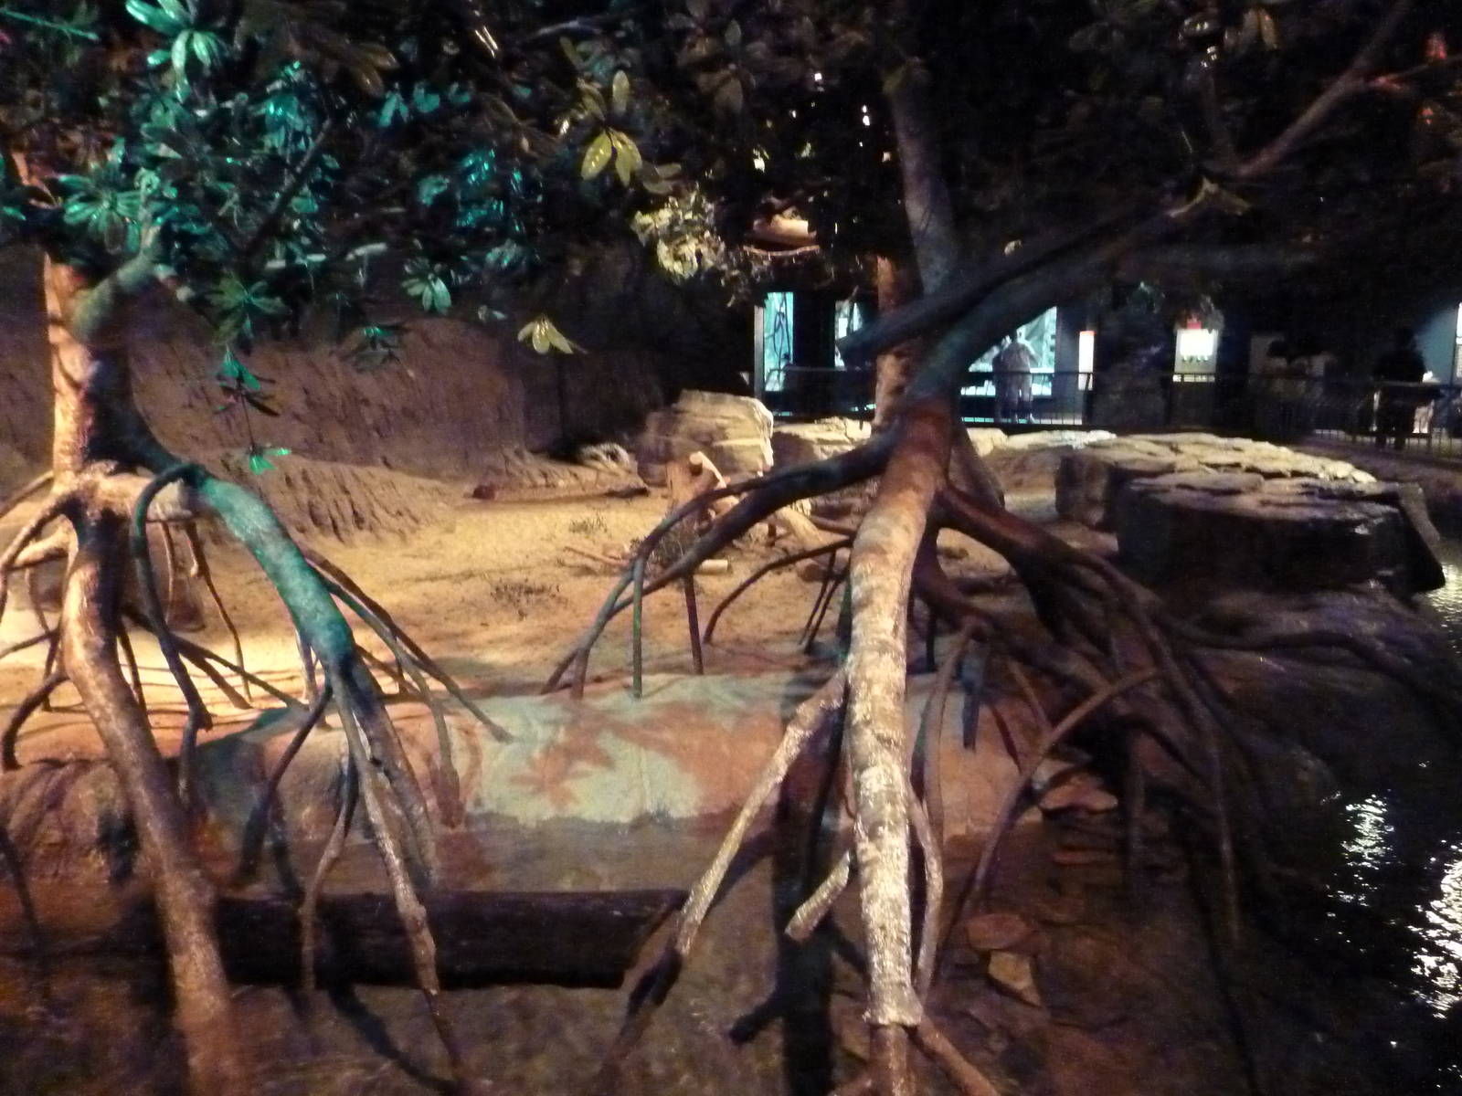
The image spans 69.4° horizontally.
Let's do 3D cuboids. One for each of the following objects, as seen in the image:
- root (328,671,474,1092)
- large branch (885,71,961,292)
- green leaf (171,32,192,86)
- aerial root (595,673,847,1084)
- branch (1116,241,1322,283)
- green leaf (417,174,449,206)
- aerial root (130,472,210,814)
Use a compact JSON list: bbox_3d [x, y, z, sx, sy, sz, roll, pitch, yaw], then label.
[{"bbox_3d":[-1.075,1.063,3.450,0.160,1.392,0.170,-20,-8,4],"label":"root"},{"bbox_3d":[0.660,-1.260,3.650,0.165,0.726,0.165,-13,8,2],"label":"large branch"},{"bbox_3d":[-1.611,-1.439,3.100,0.060,0.155,0.060,0,11,0],"label":"green leaf"},{"bbox_3d":[-0.028,1.099,3.525,0.220,1.530,0.220,31,-2,-6],"label":"aerial root"},{"bbox_3d":[1.753,-1.030,3.800,0.745,0.140,0.170,0,11,0],"label":"branch"},{"bbox_3d":[-0.958,-1.153,3.400,0.100,0.100,0.070,0,11,0],"label":"green leaf"},{"bbox_3d":[-1.986,0.314,3.750,0.280,1.200,0.280,0,11,0],"label":"aerial root"}]

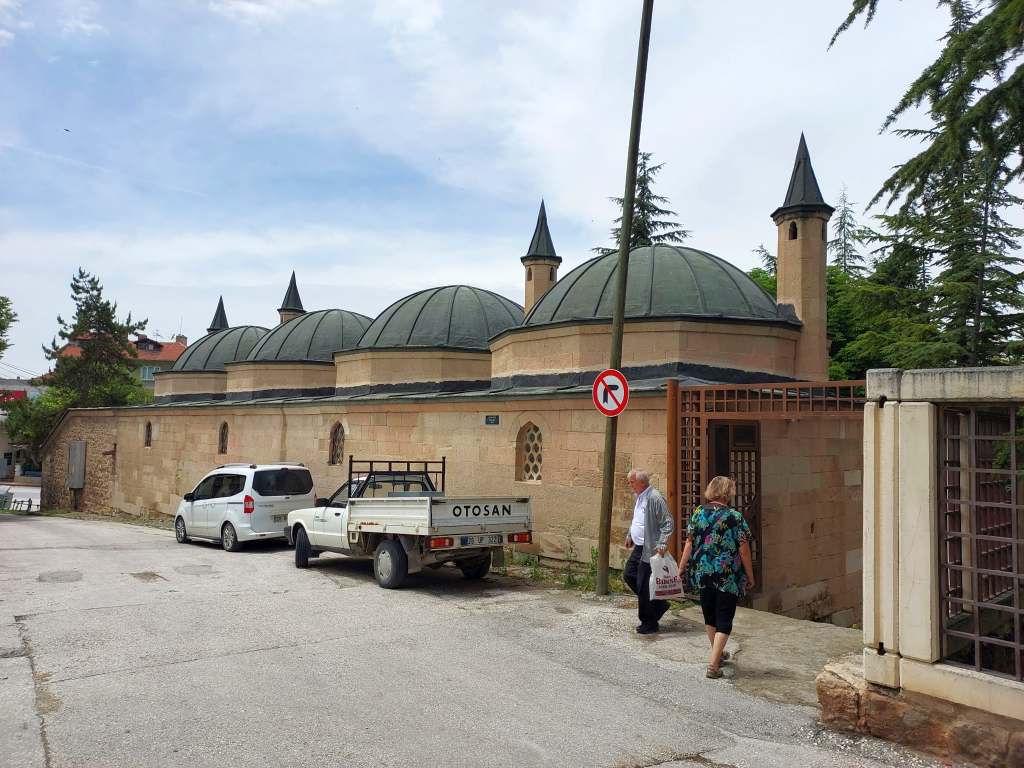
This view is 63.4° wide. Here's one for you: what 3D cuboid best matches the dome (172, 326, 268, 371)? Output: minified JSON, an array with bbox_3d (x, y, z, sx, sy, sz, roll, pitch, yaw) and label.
[{"bbox_3d":[-9.389,-1.144,29.871,5.150,1.800,5.150,4,-5,-41],"label":"dome"}]

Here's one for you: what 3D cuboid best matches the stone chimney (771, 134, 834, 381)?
[{"bbox_3d":[4.886,-2.115,13.917,1.100,4.240,1.100,4,-4,-37],"label":"stone chimney"}]

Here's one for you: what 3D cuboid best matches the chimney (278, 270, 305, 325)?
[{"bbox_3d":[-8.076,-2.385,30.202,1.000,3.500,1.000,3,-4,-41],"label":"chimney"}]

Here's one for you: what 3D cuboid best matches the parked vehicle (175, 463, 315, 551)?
[{"bbox_3d":[-6.152,2.763,18.809,1.820,1.750,4.160,4,-7,-44],"label":"parked vehicle"}]

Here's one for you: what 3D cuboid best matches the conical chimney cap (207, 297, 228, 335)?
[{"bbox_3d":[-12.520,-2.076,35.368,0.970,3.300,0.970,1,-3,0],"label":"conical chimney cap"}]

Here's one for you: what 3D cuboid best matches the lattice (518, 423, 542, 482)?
[{"bbox_3d":[0.370,1.186,14.411,0.250,1.044,0.688,3,-4,-41],"label":"lattice"}]

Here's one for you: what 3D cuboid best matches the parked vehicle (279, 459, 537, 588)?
[{"bbox_3d":[-1.902,2.091,13.109,1.775,1.855,4.693,5,-8,-40],"label":"parked vehicle"}]

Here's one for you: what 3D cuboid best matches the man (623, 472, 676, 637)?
[{"bbox_3d":[1.368,1.678,8.300,0.500,1.660,0.520,2,-3,-24],"label":"man"}]

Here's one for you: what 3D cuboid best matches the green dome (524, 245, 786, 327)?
[{"bbox_3d":[2.809,-1.744,15.986,5.150,1.800,5.150,1,-3,0],"label":"green dome"}]

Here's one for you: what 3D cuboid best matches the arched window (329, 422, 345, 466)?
[{"bbox_3d":[-4.038,1.411,19.542,0.250,1.018,0.751,3,-4,-41],"label":"arched window"}]

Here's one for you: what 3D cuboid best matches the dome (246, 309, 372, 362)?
[{"bbox_3d":[-5.323,-1.344,25.243,5.150,1.800,5.150,4,-5,-41],"label":"dome"}]

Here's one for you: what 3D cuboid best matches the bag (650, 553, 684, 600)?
[{"bbox_3d":[1.530,1.911,8.200,0.360,0.470,0.120,3,-4,-25],"label":"bag"}]

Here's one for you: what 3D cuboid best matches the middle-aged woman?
[{"bbox_3d":[1.622,1.534,6.600,0.580,1.590,0.480,0,-3,16],"label":"middle-aged woman"}]

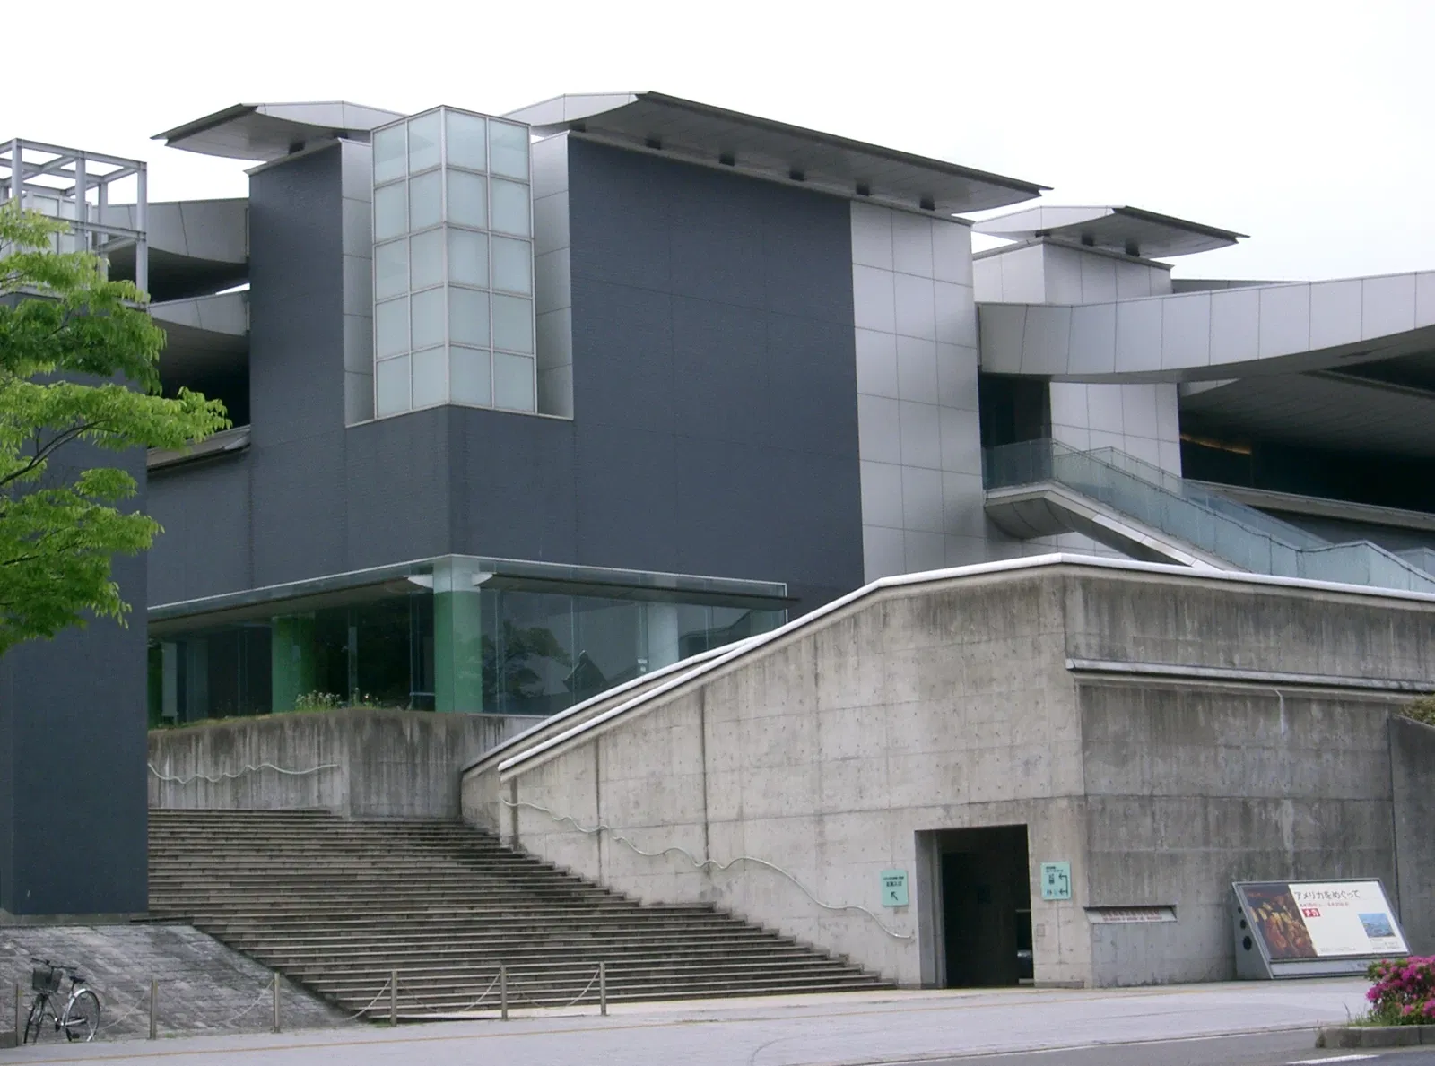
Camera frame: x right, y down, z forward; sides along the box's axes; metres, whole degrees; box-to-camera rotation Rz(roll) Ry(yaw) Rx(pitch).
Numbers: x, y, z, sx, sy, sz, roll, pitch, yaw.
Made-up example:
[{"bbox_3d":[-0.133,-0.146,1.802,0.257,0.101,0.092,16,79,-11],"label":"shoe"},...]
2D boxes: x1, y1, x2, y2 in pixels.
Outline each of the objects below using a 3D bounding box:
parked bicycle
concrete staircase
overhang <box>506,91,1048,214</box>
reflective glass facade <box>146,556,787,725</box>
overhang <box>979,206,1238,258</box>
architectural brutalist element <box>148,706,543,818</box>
[{"bbox_3d":[-8.511,6.065,36.900,0.580,1.060,1.720,-5,-9,26],"label":"parked bicycle"},{"bbox_3d":[-5.826,6.519,50.990,12.500,3.860,14.200,6,-11,-43],"label":"concrete staircase"},{"bbox_3d":[1.526,-9.123,69.429,13.710,0.780,5.730,6,-11,-43],"label":"overhang"},{"bbox_3d":[-6.178,3.258,68.419,10.150,3.480,12.300,6,-11,-43],"label":"reflective glass facade"},{"bbox_3d":[10.630,-8.180,78.016,5.450,0.780,5.730,6,-11,-43],"label":"overhang"},{"bbox_3d":[-8.100,5.452,63.077,5.820,2.380,7.800,6,-11,-43],"label":"architectural brutalist element"}]

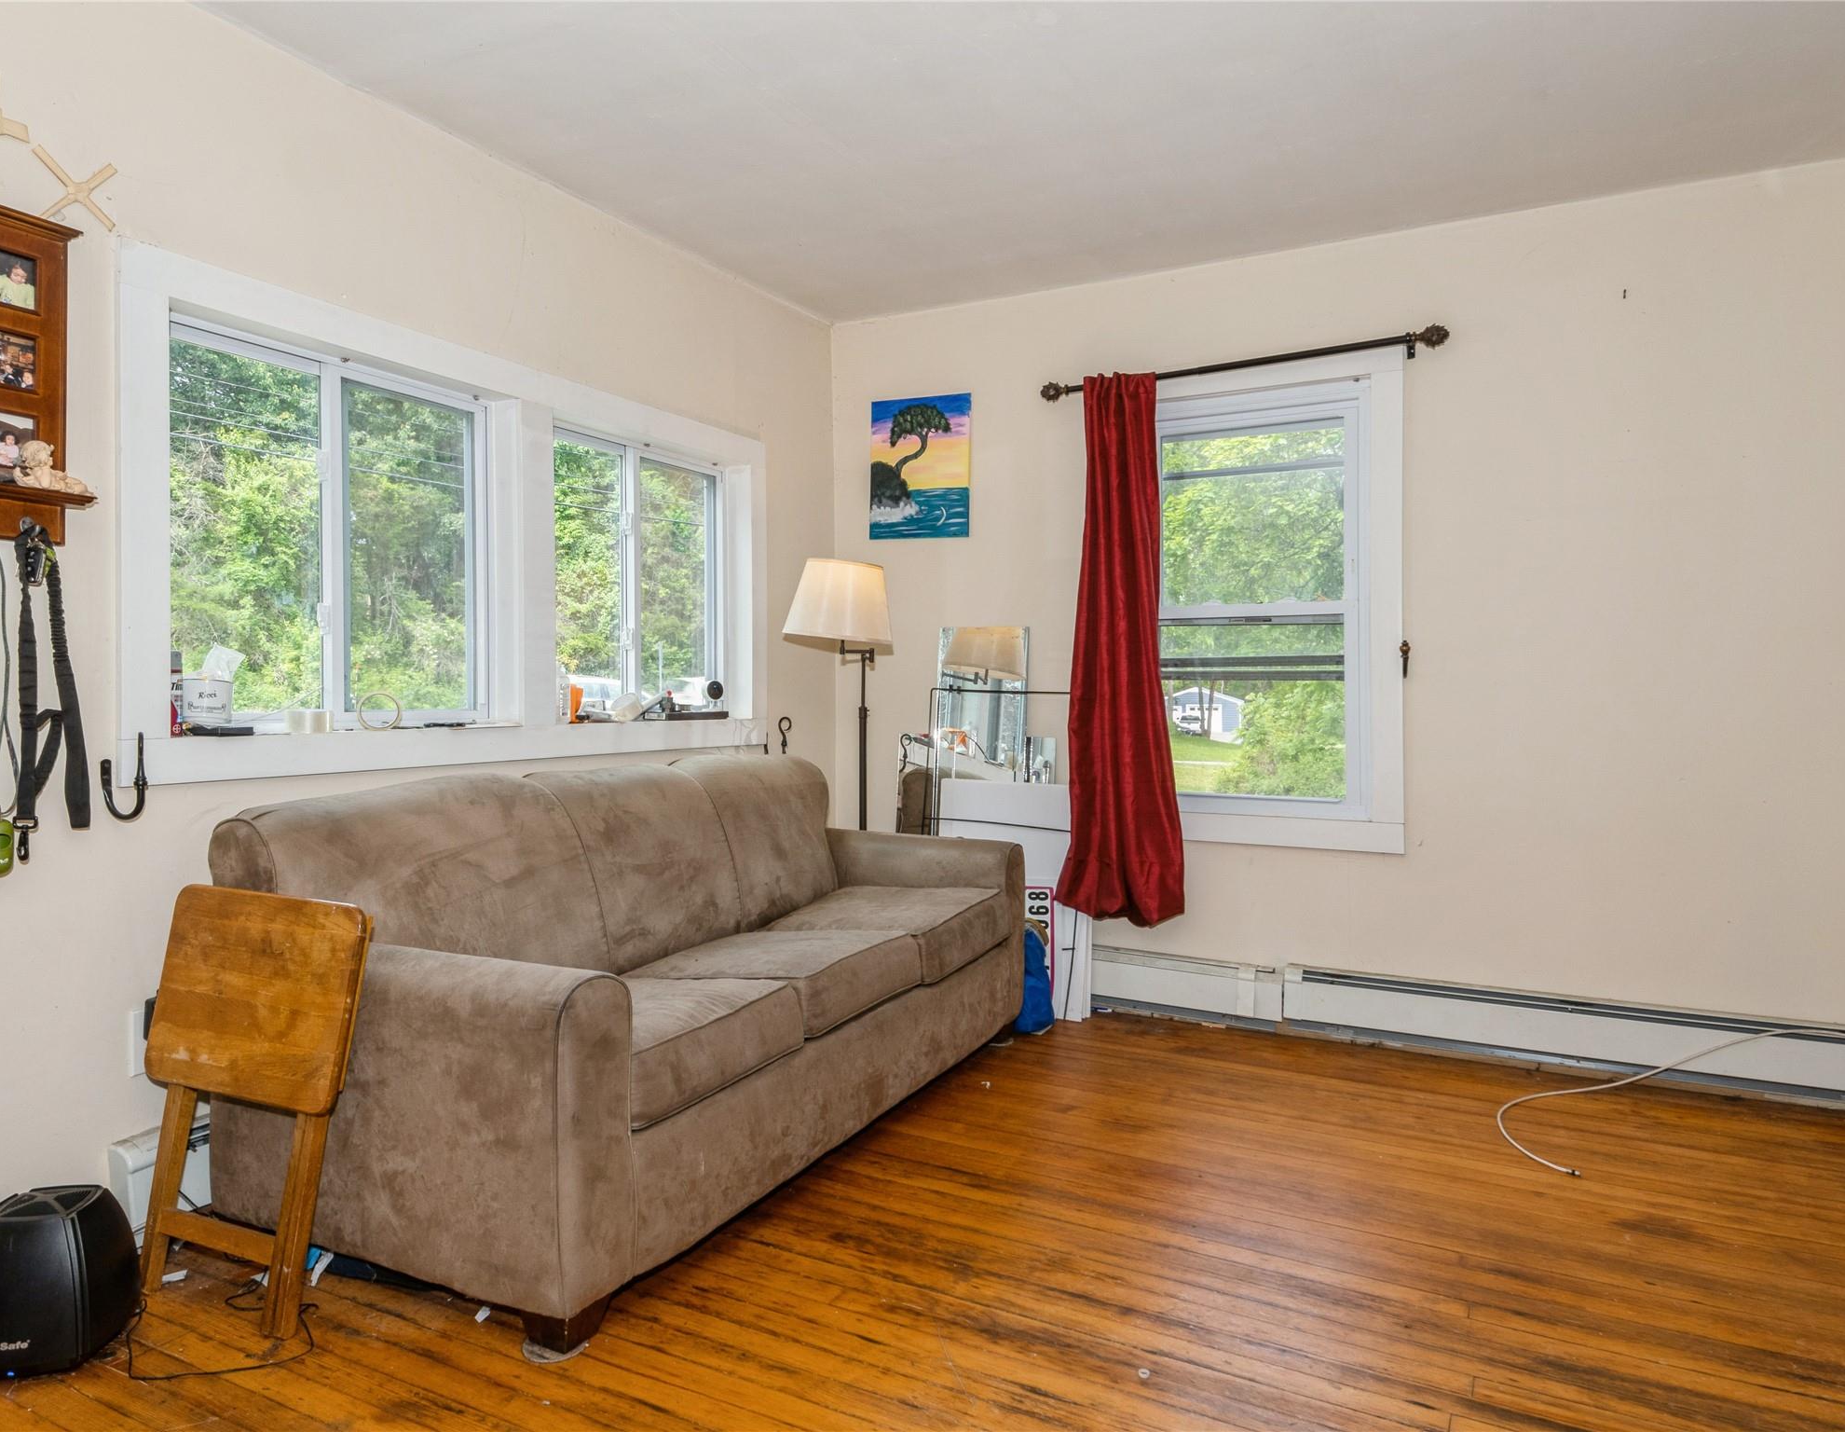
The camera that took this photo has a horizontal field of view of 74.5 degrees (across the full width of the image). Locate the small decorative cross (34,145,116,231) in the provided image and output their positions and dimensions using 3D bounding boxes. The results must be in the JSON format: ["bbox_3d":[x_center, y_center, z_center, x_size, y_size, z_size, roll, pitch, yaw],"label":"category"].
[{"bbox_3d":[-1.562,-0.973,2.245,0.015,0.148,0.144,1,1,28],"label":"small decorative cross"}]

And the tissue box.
[{"bbox_3d":[-1.508,-0.033,2.555,0.090,0.100,0.095,1,1,43],"label":"tissue box"}]

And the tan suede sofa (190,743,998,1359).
[{"bbox_3d":[-0.517,0.568,3.031,0.886,0.852,2.074,1,1,25],"label":"tan suede sofa"}]

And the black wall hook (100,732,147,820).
[{"bbox_3d":[-1.493,0.113,2.280,0.131,0.165,0.026,1,1,28],"label":"black wall hook"}]

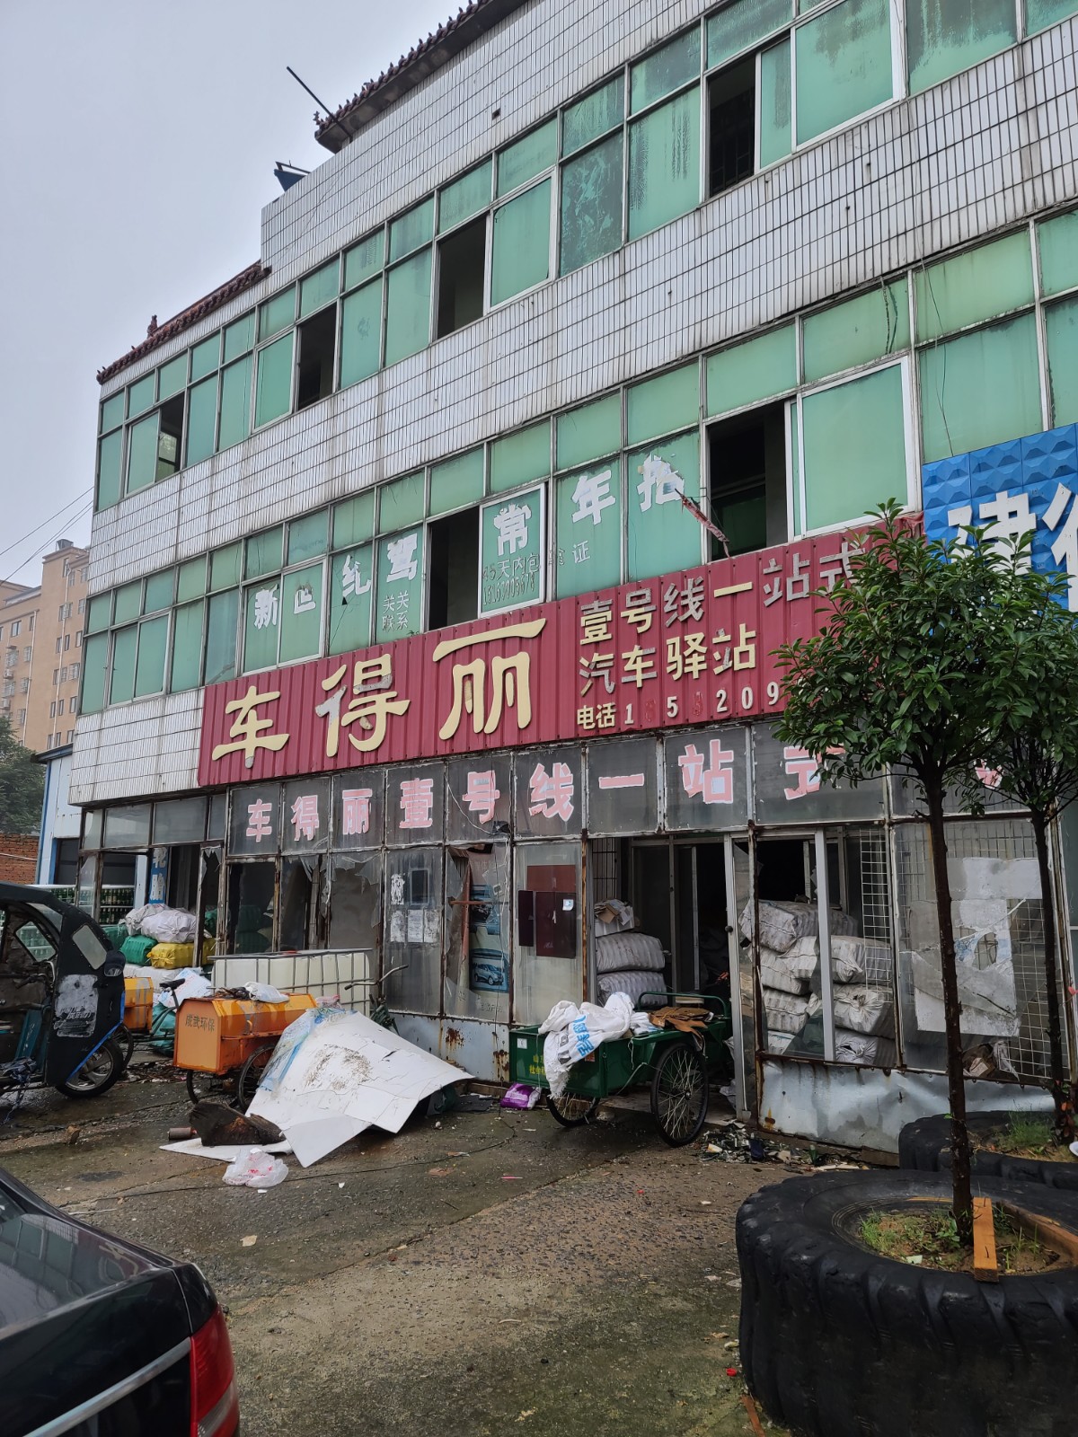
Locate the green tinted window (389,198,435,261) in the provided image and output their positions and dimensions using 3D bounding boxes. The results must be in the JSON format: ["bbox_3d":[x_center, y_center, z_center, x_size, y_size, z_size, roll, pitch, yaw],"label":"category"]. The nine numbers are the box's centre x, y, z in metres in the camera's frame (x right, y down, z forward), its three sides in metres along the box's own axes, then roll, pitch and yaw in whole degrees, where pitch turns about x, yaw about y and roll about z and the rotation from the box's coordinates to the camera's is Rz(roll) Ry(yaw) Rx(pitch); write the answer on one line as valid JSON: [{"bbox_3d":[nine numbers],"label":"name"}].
[{"bbox_3d":[-1.353,-5.174,11.022,0.705,0.471,0.060,-8,-13,41],"label":"green tinted window"}]

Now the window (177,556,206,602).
[{"bbox_3d":[-4.416,-1.757,13.213,0.661,0.480,0.060,-8,-13,41],"label":"window"}]

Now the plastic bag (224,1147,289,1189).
[{"bbox_3d":[-1.605,2.539,5.878,0.360,0.217,0.288,0,-10,0],"label":"plastic bag"}]

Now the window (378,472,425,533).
[{"bbox_3d":[-1.383,-2.182,10.533,0.703,0.462,0.090,-9,-13,40],"label":"window"}]

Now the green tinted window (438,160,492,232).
[{"bbox_3d":[-0.804,-5.661,11.258,0.822,0.466,0.080,-8,-13,41],"label":"green tinted window"}]

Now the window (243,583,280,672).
[{"bbox_3d":[-3.158,-1.044,11.874,0.639,0.963,0.080,-8,-14,41],"label":"window"}]

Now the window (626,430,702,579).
[{"bbox_3d":[1.055,-1.816,8.890,0.761,1.151,0.080,-8,-13,41],"label":"window"}]

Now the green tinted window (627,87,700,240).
[{"bbox_3d":[1.057,-4.680,8.789,0.714,1.075,0.090,-9,-13,40],"label":"green tinted window"}]

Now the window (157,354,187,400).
[{"bbox_3d":[-4.979,-4.640,14.148,0.714,0.423,0.090,-9,-13,40],"label":"window"}]

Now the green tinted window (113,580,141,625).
[{"bbox_3d":[-5.607,-1.578,14.164,0.706,0.499,0.080,-8,-13,41],"label":"green tinted window"}]

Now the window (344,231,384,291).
[{"bbox_3d":[-1.929,-5.072,11.539,0.675,0.447,0.080,-8,-14,41],"label":"window"}]

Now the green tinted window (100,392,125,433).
[{"bbox_3d":[-6.321,-4.535,15.415,0.685,0.519,0.060,-8,-13,41],"label":"green tinted window"}]

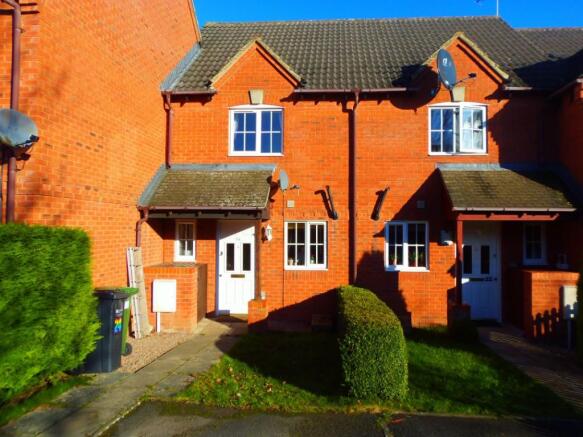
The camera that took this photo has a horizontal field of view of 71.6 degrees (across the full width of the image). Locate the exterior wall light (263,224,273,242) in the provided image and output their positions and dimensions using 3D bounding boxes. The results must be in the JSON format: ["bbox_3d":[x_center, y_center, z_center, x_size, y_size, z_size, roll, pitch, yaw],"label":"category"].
[{"bbox_3d":[-0.478,0.313,8.454,0.171,0.351,0.201,0,-2,3],"label":"exterior wall light"}]

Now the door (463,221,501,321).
[{"bbox_3d":[3.859,1.067,8.339,0.918,2.061,0.090,0,-2,3],"label":"door"}]

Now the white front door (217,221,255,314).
[{"bbox_3d":[-1.151,1.034,8.627,0.920,2.024,0.090,0,-2,3],"label":"white front door"}]

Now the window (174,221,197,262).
[{"bbox_3d":[-2.262,0.502,8.691,0.446,0.898,0.090,0,-2,3],"label":"window"}]

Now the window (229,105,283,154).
[{"bbox_3d":[-0.739,-1.881,8.684,1.180,1.103,0.100,0,-2,3],"label":"window"}]

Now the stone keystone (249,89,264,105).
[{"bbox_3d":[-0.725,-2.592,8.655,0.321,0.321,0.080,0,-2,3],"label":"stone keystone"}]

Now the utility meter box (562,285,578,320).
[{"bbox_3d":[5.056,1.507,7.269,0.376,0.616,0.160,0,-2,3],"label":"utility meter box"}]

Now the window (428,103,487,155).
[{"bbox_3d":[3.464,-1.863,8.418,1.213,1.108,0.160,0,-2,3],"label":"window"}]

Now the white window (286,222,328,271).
[{"bbox_3d":[0.310,0.579,8.548,0.905,1.040,0.090,0,-2,3],"label":"white window"}]

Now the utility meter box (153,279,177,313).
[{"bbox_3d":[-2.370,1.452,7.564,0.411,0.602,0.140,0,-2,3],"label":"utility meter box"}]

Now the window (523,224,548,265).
[{"bbox_3d":[4.987,0.521,8.295,0.477,0.895,0.100,0,-2,3],"label":"window"}]

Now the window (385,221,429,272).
[{"bbox_3d":[2.399,0.581,8.424,0.910,1.053,0.100,0,-2,3],"label":"window"}]

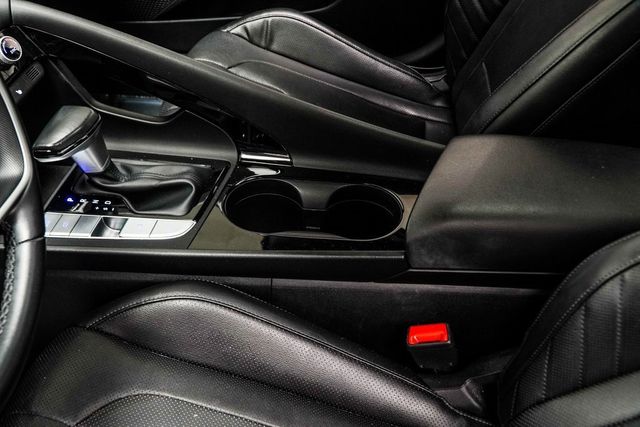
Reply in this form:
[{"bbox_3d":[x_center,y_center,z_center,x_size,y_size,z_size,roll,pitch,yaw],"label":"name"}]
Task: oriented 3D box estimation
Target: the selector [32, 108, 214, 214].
[{"bbox_3d":[-0.188,-0.057,0.636,0.142,0.104,0.082,3,45,3],"label":"selector"}]

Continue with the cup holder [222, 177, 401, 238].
[{"bbox_3d":[-0.007,0.021,0.680,0.184,0.070,0.083,3,45,3],"label":"cup holder"}]

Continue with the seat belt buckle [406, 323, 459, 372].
[{"bbox_3d":[0.111,0.134,0.628,0.043,0.053,0.027,-9,43,14],"label":"seat belt buckle"}]

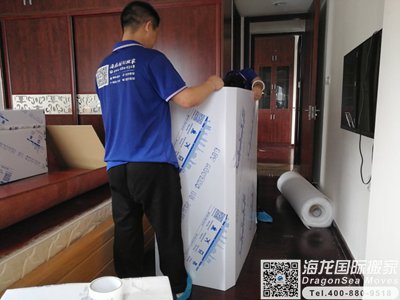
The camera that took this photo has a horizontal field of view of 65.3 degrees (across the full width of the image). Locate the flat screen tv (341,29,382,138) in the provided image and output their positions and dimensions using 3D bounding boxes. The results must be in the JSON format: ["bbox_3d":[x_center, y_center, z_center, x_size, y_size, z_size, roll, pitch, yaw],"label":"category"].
[{"bbox_3d":[0.994,-0.365,1.881,0.060,0.535,0.940,2,8,13],"label":"flat screen tv"}]

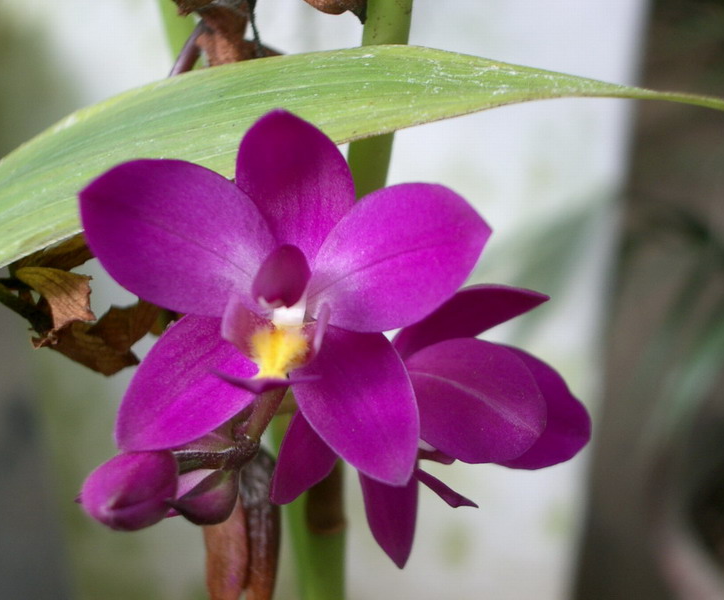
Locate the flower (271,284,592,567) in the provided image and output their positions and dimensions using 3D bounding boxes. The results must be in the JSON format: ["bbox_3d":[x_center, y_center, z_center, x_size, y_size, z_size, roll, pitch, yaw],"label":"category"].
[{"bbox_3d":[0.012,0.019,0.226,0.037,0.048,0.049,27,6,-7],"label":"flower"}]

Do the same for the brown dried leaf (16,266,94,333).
[{"bbox_3d":[-0.049,0.000,0.228,0.013,0.011,0.009,0,12,0],"label":"brown dried leaf"}]

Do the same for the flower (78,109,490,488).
[{"bbox_3d":[-0.011,0.000,0.208,0.060,0.055,0.025,2,3,3],"label":"flower"}]

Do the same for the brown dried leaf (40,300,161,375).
[{"bbox_3d":[-0.042,0.006,0.230,0.019,0.012,0.011,0,12,0],"label":"brown dried leaf"}]

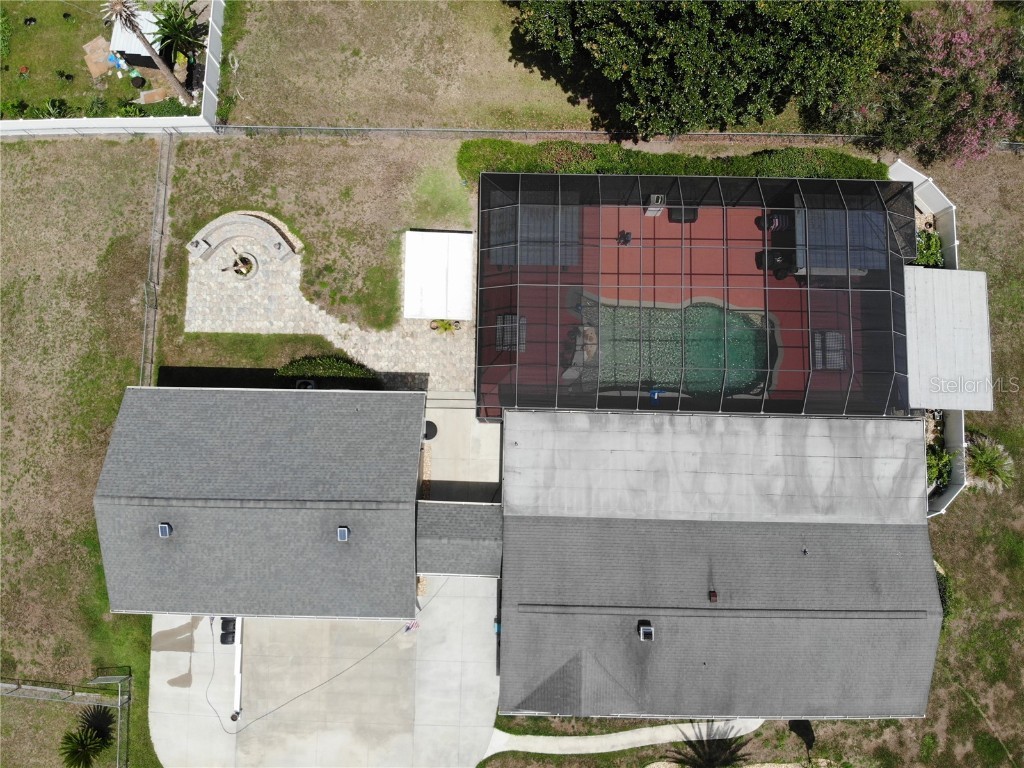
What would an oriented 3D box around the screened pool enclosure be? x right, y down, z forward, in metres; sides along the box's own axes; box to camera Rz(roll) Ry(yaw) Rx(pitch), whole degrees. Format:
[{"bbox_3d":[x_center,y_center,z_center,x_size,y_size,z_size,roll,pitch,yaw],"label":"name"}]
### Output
[{"bbox_3d":[9.690,-4.519,38.400,22.900,4.600,12.600,1,83,1],"label":"screened pool enclosure"}]

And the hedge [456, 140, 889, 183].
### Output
[{"bbox_3d":[9.202,-12.536,40.891,24.400,1.500,2.600,1,83,1],"label":"hedge"}]

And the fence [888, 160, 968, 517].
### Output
[{"bbox_3d":[23.150,-2.582,39.481,3.100,1.800,19.800,1,83,1],"label":"fence"}]

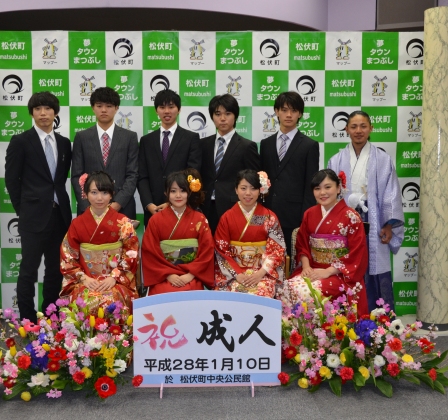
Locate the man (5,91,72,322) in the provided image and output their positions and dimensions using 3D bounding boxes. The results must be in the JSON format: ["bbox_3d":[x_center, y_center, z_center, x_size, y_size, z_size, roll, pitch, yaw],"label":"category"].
[{"bbox_3d":[-1.325,0.018,4.214,0.470,1.755,0.310,-3,5,-36],"label":"man"}]

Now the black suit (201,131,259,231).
[{"bbox_3d":[0.041,0.163,4.296,0.460,1.490,0.310,2,5,27],"label":"black suit"}]

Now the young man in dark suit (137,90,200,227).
[{"bbox_3d":[-0.400,0.019,4.204,0.470,1.755,0.310,0,4,5],"label":"young man in dark suit"}]

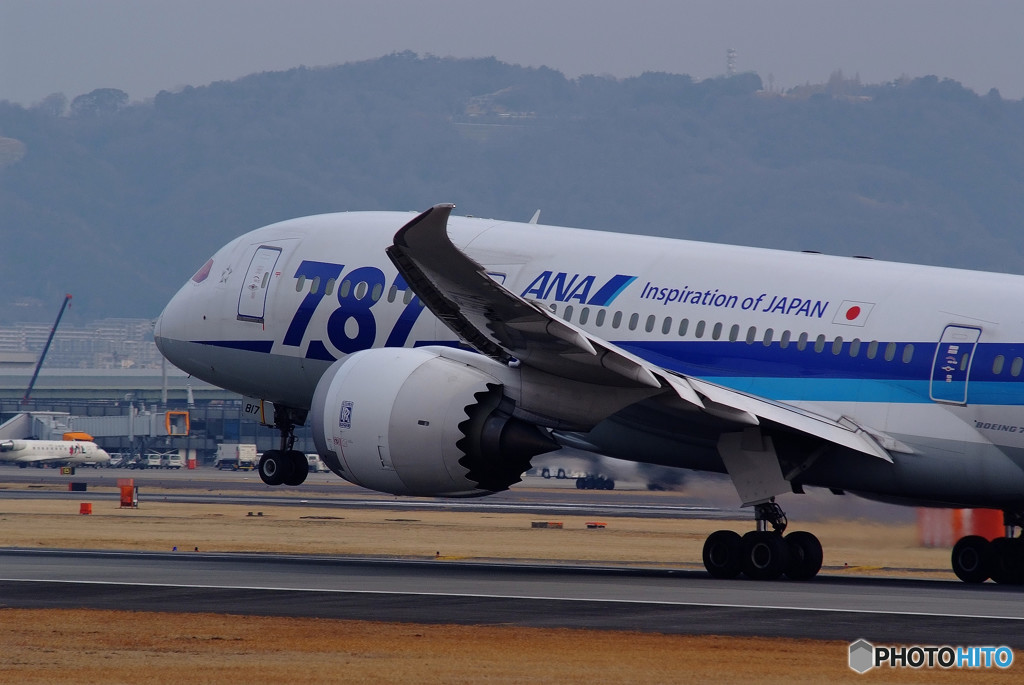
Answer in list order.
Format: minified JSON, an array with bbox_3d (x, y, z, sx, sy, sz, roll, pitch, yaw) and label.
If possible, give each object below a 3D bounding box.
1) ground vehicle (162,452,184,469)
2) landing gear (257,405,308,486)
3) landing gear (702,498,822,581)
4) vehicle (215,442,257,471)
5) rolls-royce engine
[{"bbox_3d":[-43.061,15.116,1085.000,1.580,1.900,3.700,1,-1,-18],"label":"ground vehicle"},{"bbox_3d":[-6.402,2.914,239.300,1.120,2.200,1.080,7,4,44],"label":"landing gear"},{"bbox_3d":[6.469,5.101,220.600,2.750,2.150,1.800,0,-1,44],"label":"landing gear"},{"bbox_3d":[-34.276,14.296,1060.000,2.300,3.200,6.900,1,-1,-24],"label":"vehicle"},{"bbox_3d":[-1.440,2.261,221.497,7.200,3.800,3.750,10,6,44],"label":"rolls-royce engine"}]

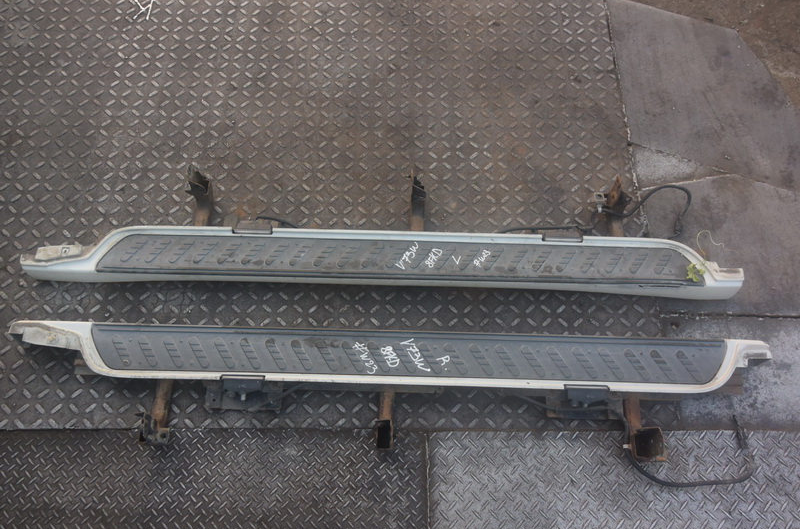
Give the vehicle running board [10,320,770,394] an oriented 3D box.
[{"bbox_3d":[-0.026,0.239,1.594,1.869,0.090,0.143,2,65,0],"label":"vehicle running board"}]

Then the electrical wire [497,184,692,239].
[{"bbox_3d":[0.531,-0.152,1.802,0.539,0.085,0.140,2,65,0],"label":"electrical wire"}]

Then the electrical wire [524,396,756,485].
[{"bbox_3d":[0.564,0.420,1.540,0.555,0.092,0.194,2,65,0],"label":"electrical wire"}]

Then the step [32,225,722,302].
[{"bbox_3d":[-0.045,-0.002,1.704,1.867,0.090,0.140,2,65,0],"label":"step"}]

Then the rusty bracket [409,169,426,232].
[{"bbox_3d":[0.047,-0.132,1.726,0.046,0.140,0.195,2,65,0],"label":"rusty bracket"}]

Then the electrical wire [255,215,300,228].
[{"bbox_3d":[-0.333,-0.119,1.760,0.128,0.030,0.025,2,65,0],"label":"electrical wire"}]

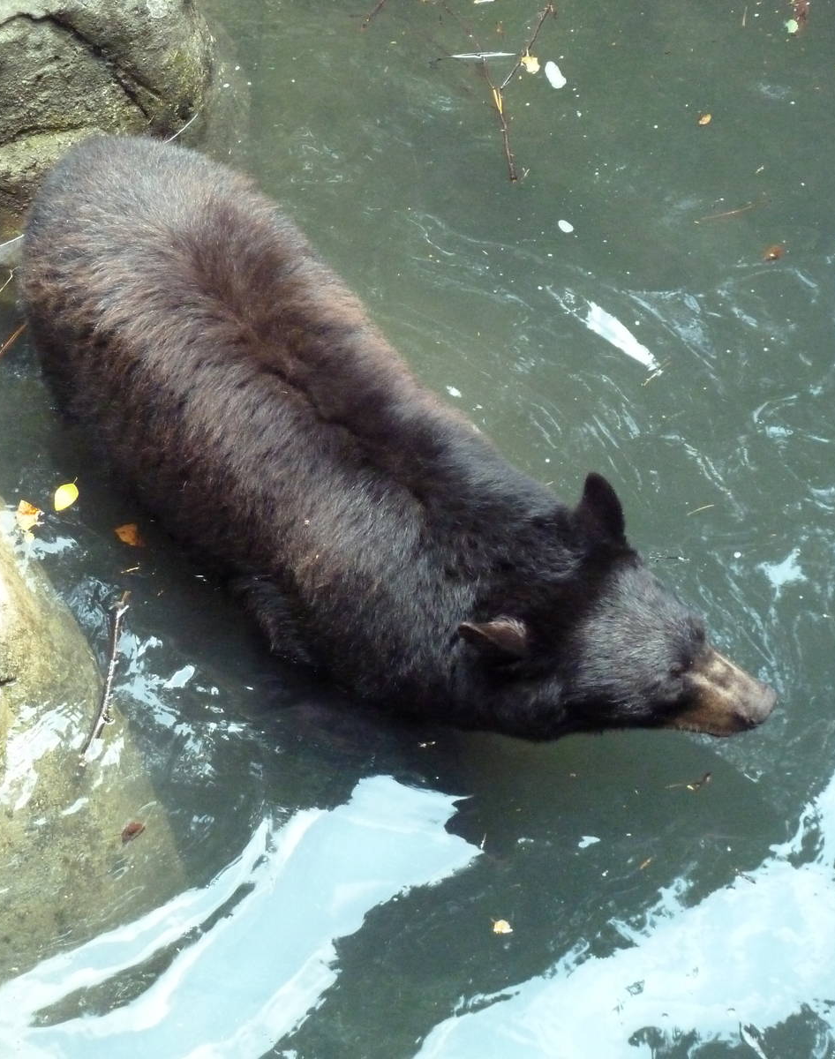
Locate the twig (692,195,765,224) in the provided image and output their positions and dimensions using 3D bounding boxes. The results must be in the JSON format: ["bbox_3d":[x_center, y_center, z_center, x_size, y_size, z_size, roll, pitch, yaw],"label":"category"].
[{"bbox_3d":[0.586,-0.594,5.110,0.160,0.006,0.015,-21,51,-18],"label":"twig"}]

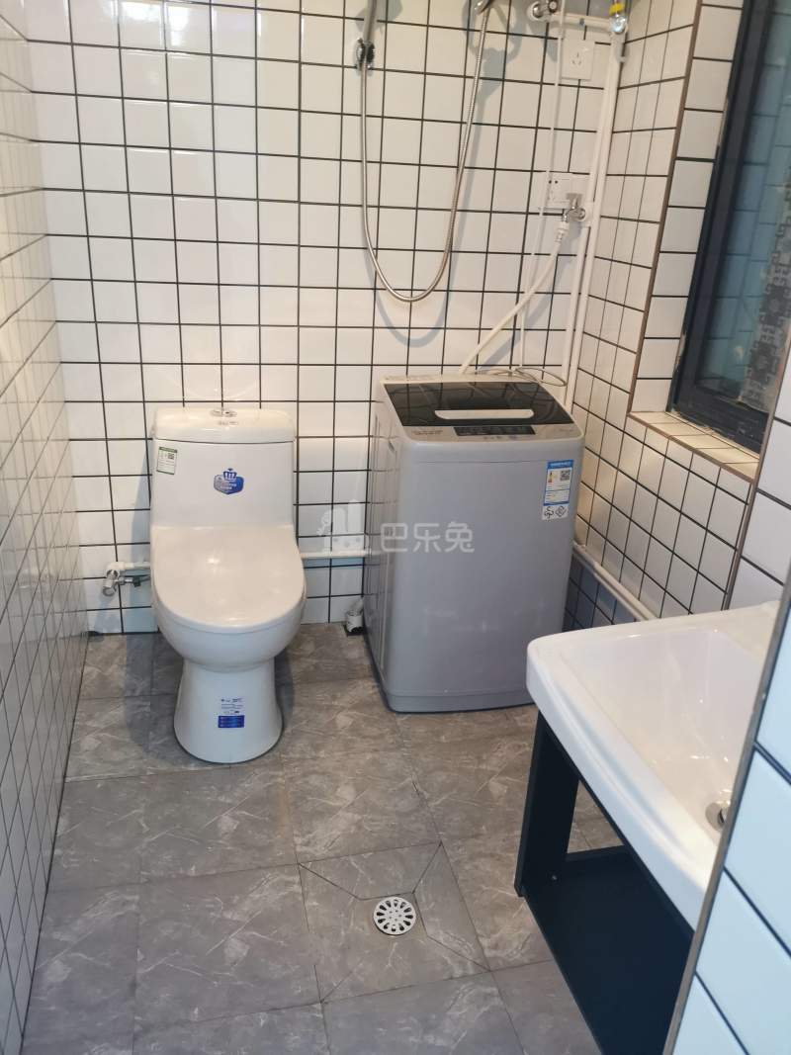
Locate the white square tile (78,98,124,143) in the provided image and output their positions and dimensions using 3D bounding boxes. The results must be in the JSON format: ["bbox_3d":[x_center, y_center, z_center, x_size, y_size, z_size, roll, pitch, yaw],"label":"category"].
[{"bbox_3d":[-0.671,-0.927,1.879,0.099,0.099,0.009,-2,23,-13],"label":"white square tile"}]

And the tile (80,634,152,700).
[{"bbox_3d":[-0.752,0.371,2.242,0.189,0.010,0.313,-2,23,-13],"label":"tile"}]

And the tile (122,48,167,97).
[{"bbox_3d":[-0.567,-1.022,1.861,0.098,0.098,0.010,-2,24,-12],"label":"tile"}]

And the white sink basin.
[{"bbox_3d":[0.369,0.263,0.893,0.365,0.159,0.452,-3,24,-14],"label":"white sink basin"}]

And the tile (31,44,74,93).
[{"bbox_3d":[-0.759,-1.016,1.819,0.089,0.099,0.009,-2,23,-13],"label":"tile"}]

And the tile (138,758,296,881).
[{"bbox_3d":[-0.379,0.624,1.765,0.300,0.010,0.300,-2,25,-14],"label":"tile"}]

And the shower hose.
[{"bbox_3d":[0.060,-0.910,2.047,0.300,0.682,0.090,-2,24,-13],"label":"shower hose"}]

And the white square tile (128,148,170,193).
[{"bbox_3d":[-0.575,-0.835,1.933,0.098,0.098,0.009,-2,24,-13],"label":"white square tile"}]

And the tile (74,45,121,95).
[{"bbox_3d":[-0.679,-1.041,1.879,0.100,0.100,0.008,-2,24,-13],"label":"tile"}]

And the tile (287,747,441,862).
[{"bbox_3d":[-0.080,0.604,1.807,0.300,0.010,0.300,-2,24,-12],"label":"tile"}]

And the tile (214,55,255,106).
[{"bbox_3d":[-0.379,-1.052,1.946,0.100,0.100,0.008,-2,24,-13],"label":"tile"}]

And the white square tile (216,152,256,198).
[{"bbox_3d":[-0.381,-0.842,1.977,0.098,0.098,0.009,-2,24,-13],"label":"white square tile"}]

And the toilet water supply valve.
[{"bbox_3d":[-0.734,0.130,2.253,0.125,0.060,0.110,-2,24,-12],"label":"toilet water supply valve"}]

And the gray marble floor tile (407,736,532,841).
[{"bbox_3d":[0.209,0.592,1.866,0.298,0.010,0.298,-2,24,-13],"label":"gray marble floor tile"}]

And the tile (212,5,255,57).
[{"bbox_3d":[-0.365,-1.122,1.865,0.098,0.098,0.010,-2,24,-12],"label":"tile"}]

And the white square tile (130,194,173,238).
[{"bbox_3d":[-0.582,-0.745,1.979,0.098,0.098,0.010,-2,24,-12],"label":"white square tile"}]

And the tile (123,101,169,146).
[{"bbox_3d":[-0.573,-0.931,1.901,0.099,0.099,0.009,-2,23,-13],"label":"tile"}]

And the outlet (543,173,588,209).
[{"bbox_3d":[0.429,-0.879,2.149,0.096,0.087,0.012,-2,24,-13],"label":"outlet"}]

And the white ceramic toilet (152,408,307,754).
[{"bbox_3d":[-0.406,0.121,2.001,0.370,0.680,0.683,-1,23,-11],"label":"white ceramic toilet"}]

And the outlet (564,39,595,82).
[{"bbox_3d":[0.462,-1.182,2.080,0.086,0.086,0.010,-2,24,-13],"label":"outlet"}]

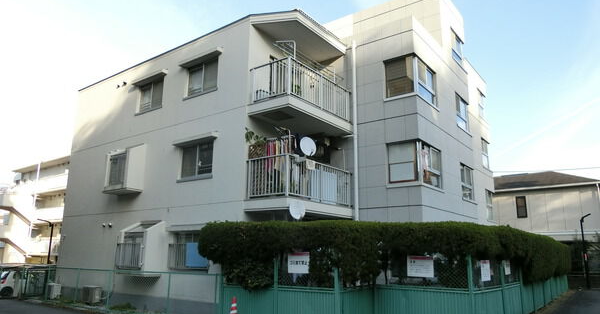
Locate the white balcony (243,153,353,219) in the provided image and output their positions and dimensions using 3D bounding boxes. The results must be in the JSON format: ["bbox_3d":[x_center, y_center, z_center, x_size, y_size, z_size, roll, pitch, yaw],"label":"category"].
[{"bbox_3d":[0.121,1.042,13.150,1.550,1.470,3.430,-9,-16,36],"label":"white balcony"}]

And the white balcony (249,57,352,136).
[{"bbox_3d":[0.122,-1.593,13.062,1.503,1.369,3.256,-9,-16,36],"label":"white balcony"}]

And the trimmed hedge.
[{"bbox_3d":[4.952,3.460,14.920,6.250,1.510,16.550,-9,-16,36],"label":"trimmed hedge"}]

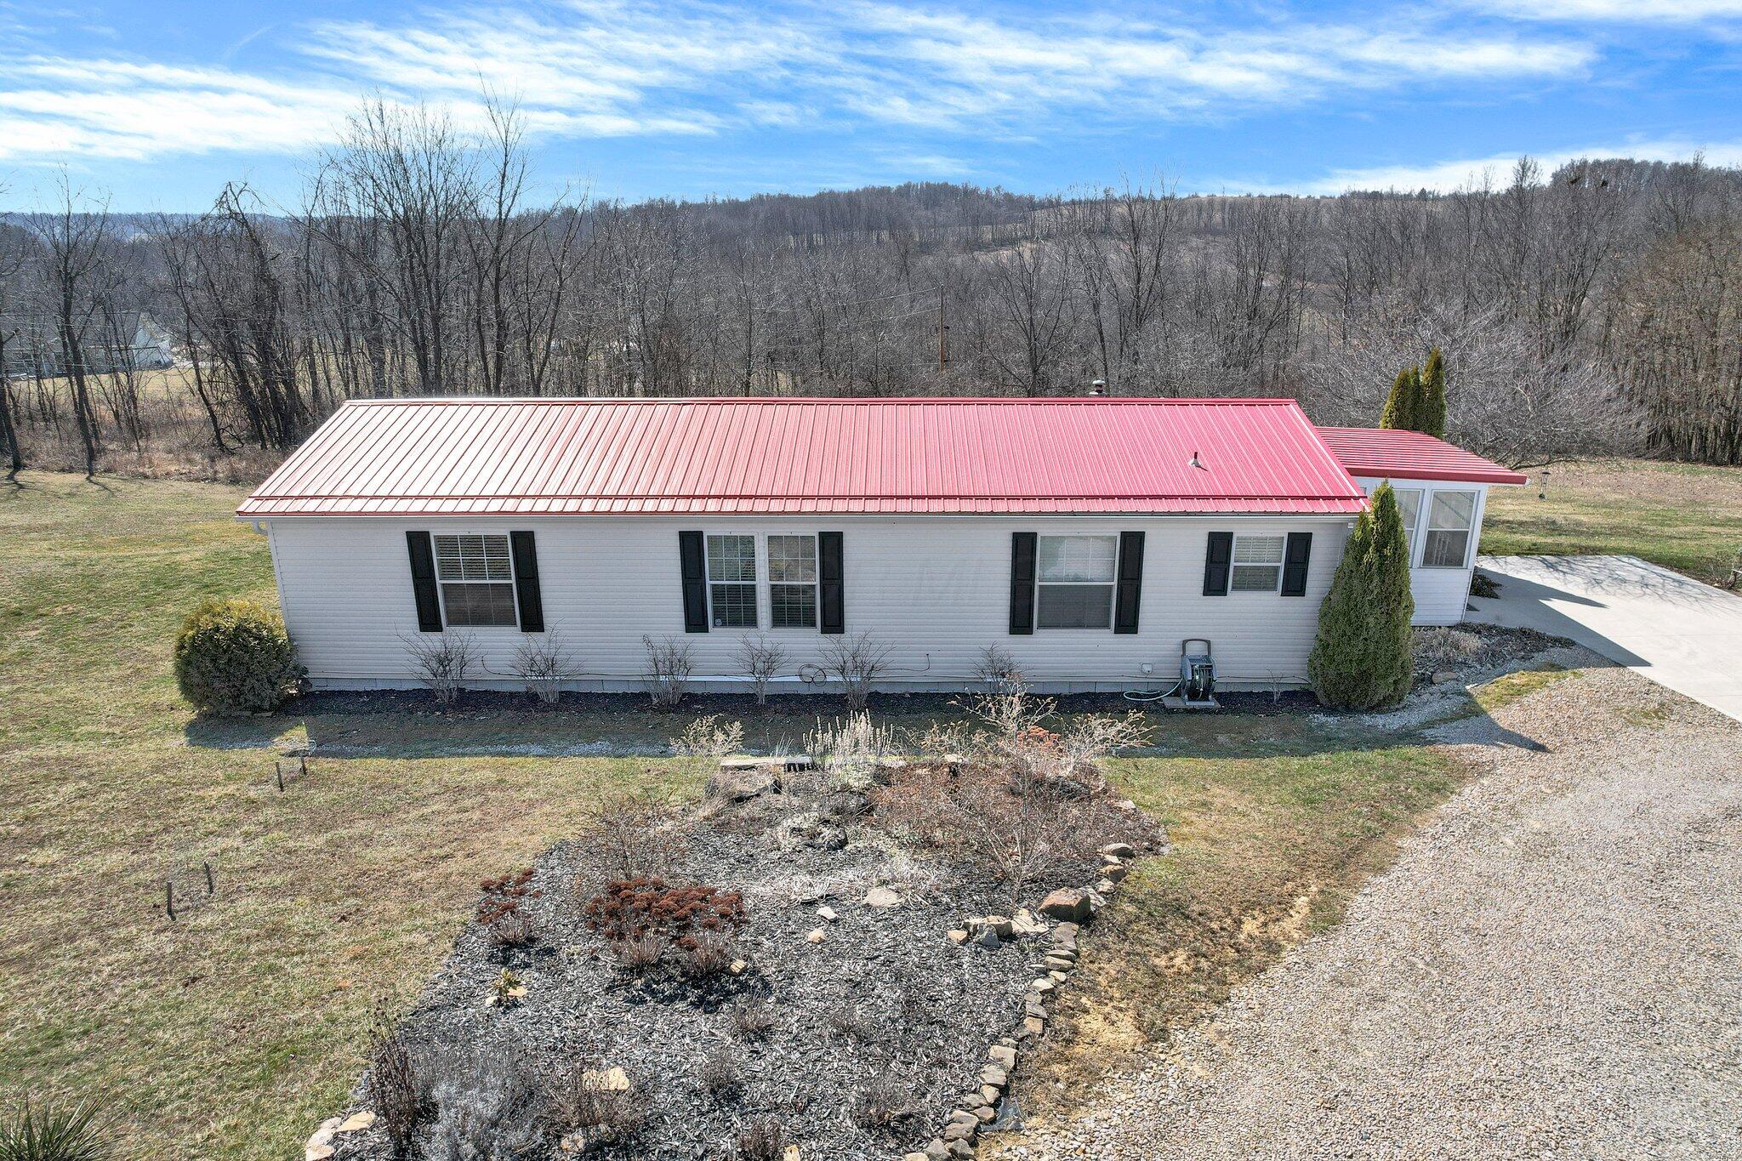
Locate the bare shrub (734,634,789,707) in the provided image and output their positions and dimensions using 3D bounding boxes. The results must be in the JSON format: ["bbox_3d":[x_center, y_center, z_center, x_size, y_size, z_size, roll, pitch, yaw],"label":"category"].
[{"bbox_3d":[-1.648,1.347,16.007,0.863,1.128,0.800,0,18,2],"label":"bare shrub"}]

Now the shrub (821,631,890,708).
[{"bbox_3d":[-0.234,1.326,15.872,1.097,1.228,0.950,0,18,2],"label":"shrub"}]

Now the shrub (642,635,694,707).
[{"bbox_3d":[-3.055,1.349,16.031,0.805,1.130,0.780,0,18,2],"label":"shrub"}]

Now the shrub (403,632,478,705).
[{"bbox_3d":[-6.529,1.325,16.153,1.152,1.152,0.950,0,18,2],"label":"shrub"}]

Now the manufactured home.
[{"bbox_3d":[0.935,-1.200,18.972,20.082,4.079,7.341,0,18,2],"label":"manufactured home"}]

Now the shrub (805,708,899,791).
[{"bbox_3d":[-0.242,2.138,13.927,1.214,0.976,1.000,0,18,2],"label":"shrub"}]

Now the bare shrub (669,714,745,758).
[{"bbox_3d":[-2.258,2.100,14.640,1.055,0.581,0.850,0,18,2],"label":"bare shrub"}]

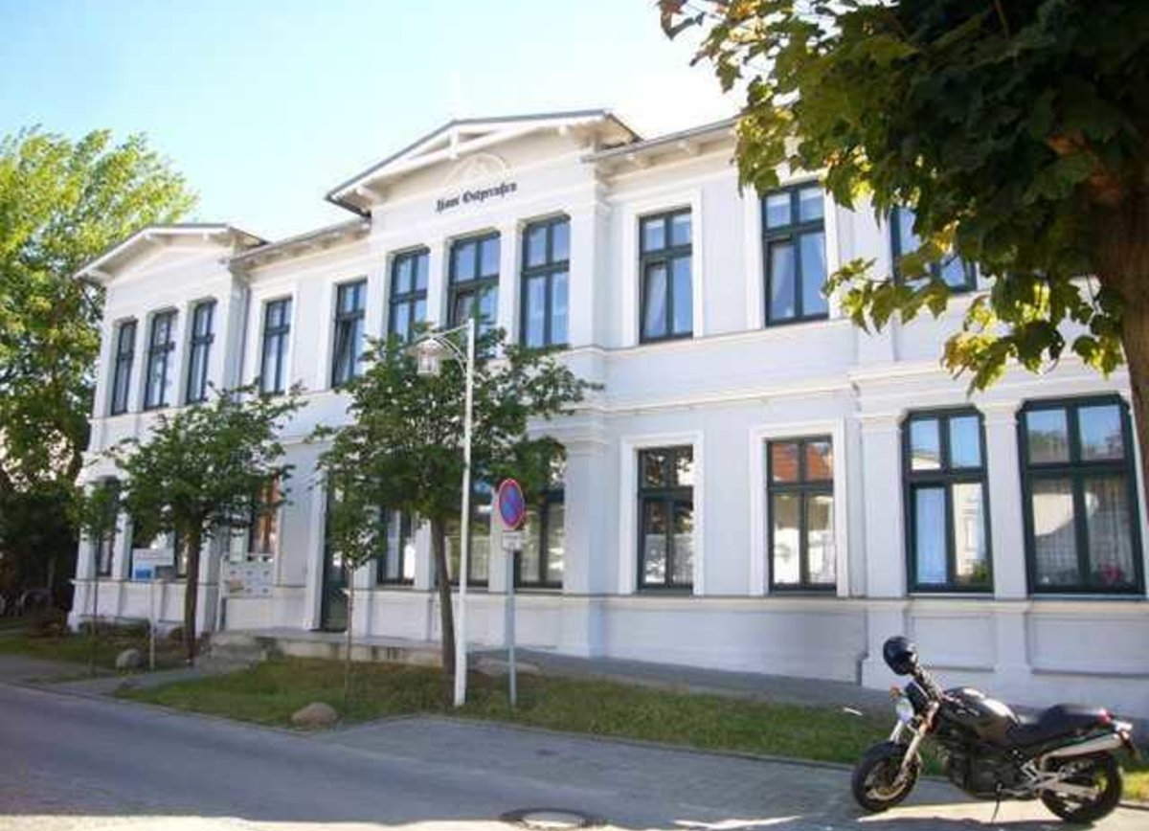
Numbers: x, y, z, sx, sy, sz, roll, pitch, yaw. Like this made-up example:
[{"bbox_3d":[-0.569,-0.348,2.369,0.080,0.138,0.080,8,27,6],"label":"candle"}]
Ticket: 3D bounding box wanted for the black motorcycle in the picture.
[{"bbox_3d":[3.108,2.404,7.016,2.060,1.240,0.750,-1,-10,10],"label":"black motorcycle"}]

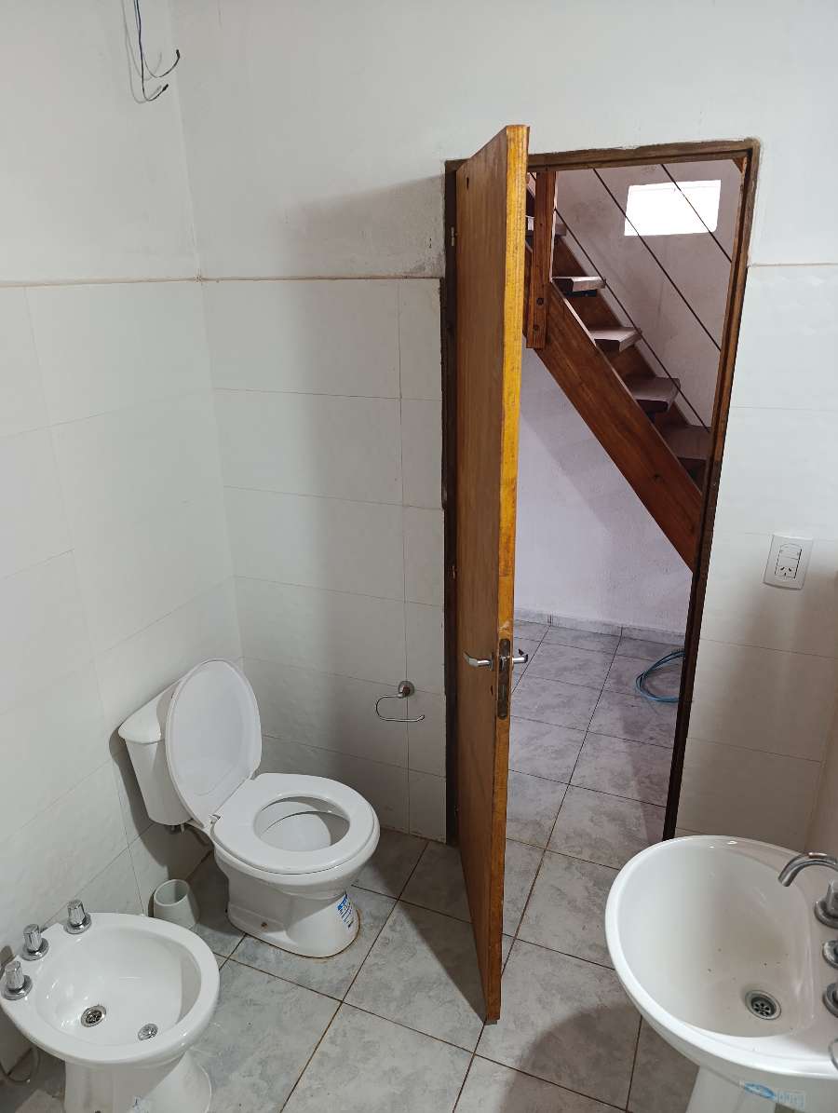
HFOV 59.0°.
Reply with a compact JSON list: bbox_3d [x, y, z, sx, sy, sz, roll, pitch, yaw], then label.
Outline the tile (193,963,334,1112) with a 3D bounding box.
[{"bbox_3d":[-0.438,1.205,1.839,0.363,0.010,0.368,7,22,21],"label":"tile"}]

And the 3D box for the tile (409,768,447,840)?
[{"bbox_3d":[0.032,0.819,2.437,0.120,0.267,0.010,7,21,20],"label":"tile"}]

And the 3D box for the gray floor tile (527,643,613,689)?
[{"bbox_3d":[0.739,0.531,3.587,0.360,0.010,0.364,7,22,22],"label":"gray floor tile"}]

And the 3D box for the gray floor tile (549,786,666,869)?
[{"bbox_3d":[0.655,0.931,2.522,0.361,0.010,0.361,7,22,21],"label":"gray floor tile"}]

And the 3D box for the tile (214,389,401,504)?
[{"bbox_3d":[-0.330,-0.323,2.171,0.608,0.298,0.010,7,22,21],"label":"tile"}]

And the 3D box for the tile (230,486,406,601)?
[{"bbox_3d":[-0.320,-0.042,2.266,0.604,0.298,0.010,7,22,20],"label":"tile"}]

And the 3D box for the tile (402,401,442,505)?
[{"bbox_3d":[0.011,-0.286,2.033,0.122,0.298,0.010,7,21,20],"label":"tile"}]

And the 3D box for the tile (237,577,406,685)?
[{"bbox_3d":[-0.316,0.238,2.369,0.604,0.298,0.010,7,22,20],"label":"tile"}]

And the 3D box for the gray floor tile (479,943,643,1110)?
[{"bbox_3d":[0.371,1.163,1.881,0.360,0.010,0.364,7,22,22],"label":"gray floor tile"}]

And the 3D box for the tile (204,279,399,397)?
[{"bbox_3d":[-0.335,-0.605,2.056,0.607,0.298,0.010,7,21,20],"label":"tile"}]

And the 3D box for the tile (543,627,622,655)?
[{"bbox_3d":[0.848,0.440,3.830,0.360,0.010,0.200,7,22,22],"label":"tile"}]

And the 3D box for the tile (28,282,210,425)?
[{"bbox_3d":[-0.726,-0.534,1.891,0.010,0.295,0.617,7,22,20],"label":"tile"}]

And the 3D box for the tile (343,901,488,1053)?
[{"bbox_3d":[0.041,1.127,2.021,0.361,0.010,0.361,7,22,21],"label":"tile"}]

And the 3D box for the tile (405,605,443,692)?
[{"bbox_3d":[0.020,0.280,2.250,0.122,0.298,0.010,7,22,21],"label":"tile"}]

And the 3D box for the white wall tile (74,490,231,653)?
[{"bbox_3d":[-0.718,0.021,2.096,0.010,0.295,0.617,7,22,20],"label":"white wall tile"}]

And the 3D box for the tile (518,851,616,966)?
[{"bbox_3d":[0.515,1.054,2.212,0.363,0.010,0.368,7,22,21],"label":"tile"}]

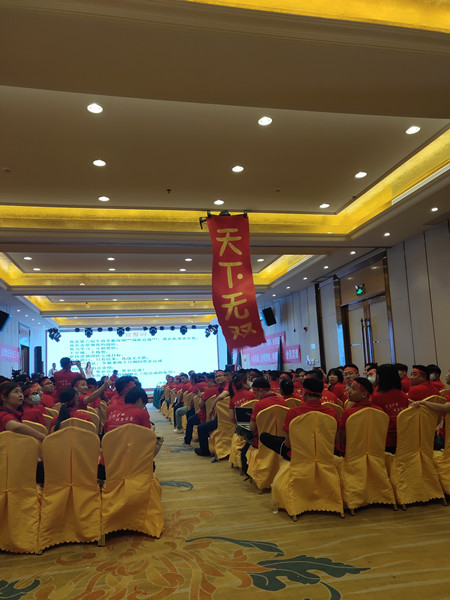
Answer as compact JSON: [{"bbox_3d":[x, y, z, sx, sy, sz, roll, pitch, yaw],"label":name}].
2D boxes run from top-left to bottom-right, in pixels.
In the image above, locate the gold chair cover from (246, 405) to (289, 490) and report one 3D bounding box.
[{"bbox_3d":[0.559,1.706,6.162,0.470,0.930,0.580,0,-9,-14],"label":"gold chair cover"}]

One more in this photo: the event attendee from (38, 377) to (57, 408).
[{"bbox_3d":[-2.412,1.738,7.085,0.550,1.340,0.750,-5,-9,18],"label":"event attendee"}]

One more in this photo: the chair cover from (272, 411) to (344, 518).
[{"bbox_3d":[0.772,1.517,4.919,0.470,0.930,0.580,0,-8,-12],"label":"chair cover"}]

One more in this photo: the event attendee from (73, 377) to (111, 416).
[{"bbox_3d":[-1.617,1.607,6.339,0.620,1.330,0.800,-4,-8,13],"label":"event attendee"}]

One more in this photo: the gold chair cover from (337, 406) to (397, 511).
[{"bbox_3d":[1.307,1.519,5.059,0.470,0.930,0.580,0,-8,-12],"label":"gold chair cover"}]

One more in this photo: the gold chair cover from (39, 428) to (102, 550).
[{"bbox_3d":[-1.270,1.501,4.307,0.470,0.930,0.580,0,-9,-15],"label":"gold chair cover"}]

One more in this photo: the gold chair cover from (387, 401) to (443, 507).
[{"bbox_3d":[1.807,1.517,5.171,0.470,0.930,0.580,0,-8,-12],"label":"gold chair cover"}]

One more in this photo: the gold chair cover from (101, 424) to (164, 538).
[{"bbox_3d":[-0.784,1.500,4.416,0.470,0.930,0.580,-1,-8,-7],"label":"gold chair cover"}]

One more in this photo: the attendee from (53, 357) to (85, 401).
[{"bbox_3d":[-2.490,1.732,8.205,0.550,1.680,0.450,-1,-8,-9],"label":"attendee"}]

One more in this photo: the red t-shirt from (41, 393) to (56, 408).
[{"bbox_3d":[-2.397,1.590,7.008,0.470,0.670,0.320,-5,-9,18],"label":"red t-shirt"}]

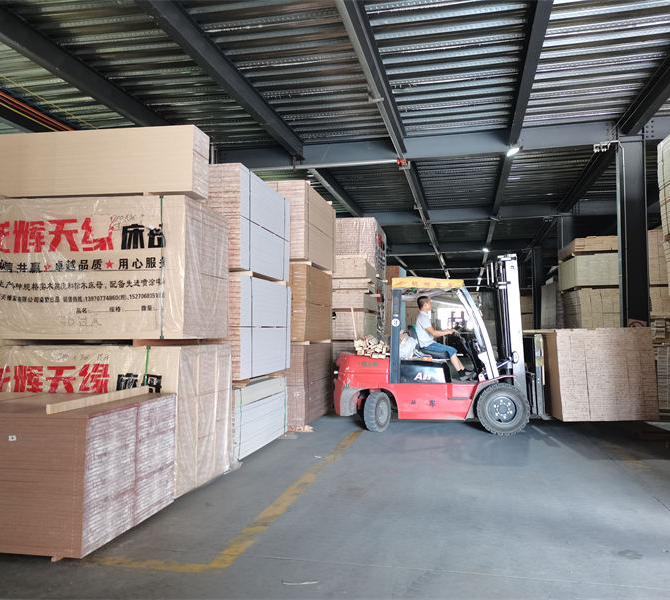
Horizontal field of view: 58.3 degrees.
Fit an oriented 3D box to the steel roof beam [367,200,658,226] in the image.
[{"bbox_3d":[4.438,-2.336,16.187,8.200,0.400,0.200,-1,-3,12],"label":"steel roof beam"}]

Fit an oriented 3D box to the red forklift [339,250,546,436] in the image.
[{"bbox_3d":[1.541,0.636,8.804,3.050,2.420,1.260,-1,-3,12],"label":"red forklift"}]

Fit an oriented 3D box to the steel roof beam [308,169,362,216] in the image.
[{"bbox_3d":[0.171,-2.486,13.898,0.160,0.300,5.900,-1,-3,12],"label":"steel roof beam"}]

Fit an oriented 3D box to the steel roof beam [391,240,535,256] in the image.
[{"bbox_3d":[4.263,-1.986,22.555,6.100,0.400,0.200,-1,-3,12],"label":"steel roof beam"}]

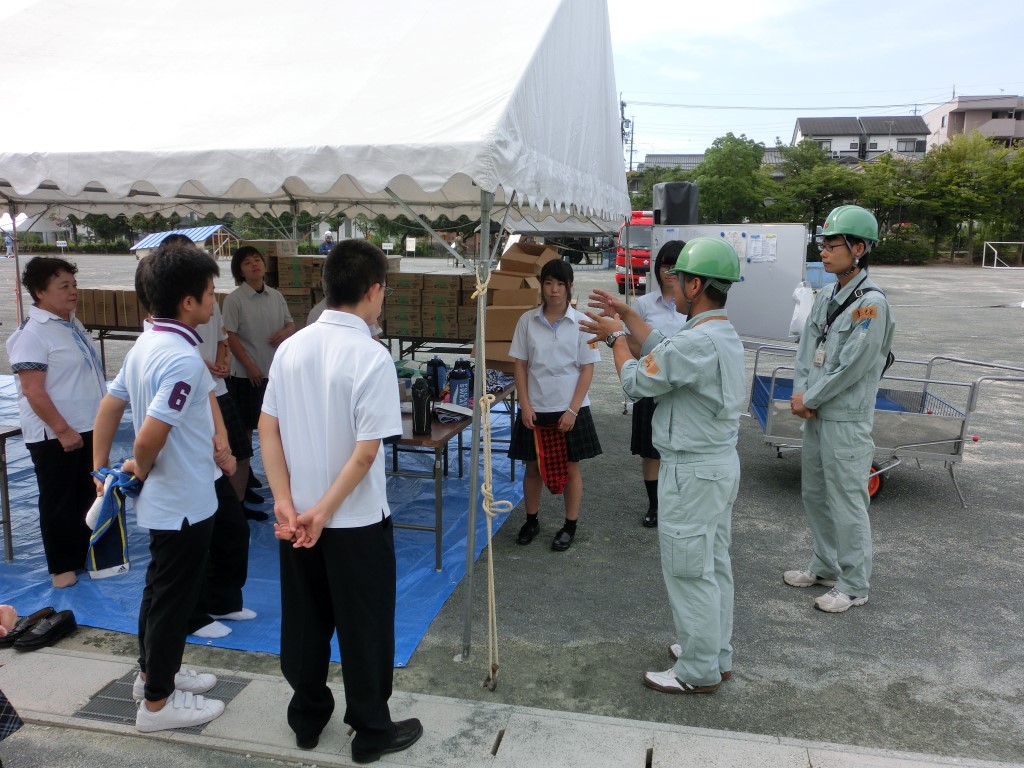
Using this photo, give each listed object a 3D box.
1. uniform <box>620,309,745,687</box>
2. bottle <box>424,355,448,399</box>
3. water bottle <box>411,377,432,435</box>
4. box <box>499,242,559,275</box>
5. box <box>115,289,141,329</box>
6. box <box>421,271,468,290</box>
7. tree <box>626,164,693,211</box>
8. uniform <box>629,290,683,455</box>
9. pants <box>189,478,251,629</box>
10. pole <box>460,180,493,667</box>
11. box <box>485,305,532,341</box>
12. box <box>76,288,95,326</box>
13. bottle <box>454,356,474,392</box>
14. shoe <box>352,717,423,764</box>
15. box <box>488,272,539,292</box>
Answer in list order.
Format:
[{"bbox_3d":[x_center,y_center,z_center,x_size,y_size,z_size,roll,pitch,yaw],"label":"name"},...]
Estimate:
[{"bbox_3d":[0.675,0.441,3.206,0.400,1.450,0.480,6,12,28],"label":"uniform"},{"bbox_3d":[-0.483,-0.044,5.303,0.105,0.270,0.105,0,11,0],"label":"bottle"},{"bbox_3d":[-0.477,0.106,4.341,0.100,0.300,0.100,0,10,0],"label":"water bottle"},{"bbox_3d":[0.146,-0.985,6.528,0.430,0.260,0.400,3,10,16],"label":"box"},{"bbox_3d":[-4.485,-0.913,9.938,0.296,0.422,0.360,3,10,13],"label":"box"},{"bbox_3d":[-0.652,-1.036,8.304,0.365,0.150,0.370,2,11,11],"label":"box"},{"bbox_3d":[11.216,-13.245,64.671,5.800,7.550,5.800,0,10,0],"label":"tree"},{"bbox_3d":[0.900,-0.053,4.914,0.460,1.005,0.300,2,11,13],"label":"uniform"},{"bbox_3d":[-1.326,0.630,3.618,0.310,0.860,0.360,1,10,-1],"label":"pants"},{"bbox_3d":[-0.144,0.192,3.275,0.045,1.919,0.045,3,10,-1],"label":"pole"},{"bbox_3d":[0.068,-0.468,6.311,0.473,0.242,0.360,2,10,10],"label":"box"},{"bbox_3d":[-4.614,-0.860,9.178,0.246,0.398,0.360,2,10,10],"label":"box"},{"bbox_3d":[-0.297,-0.024,5.195,0.105,0.270,0.105,0,11,0],"label":"bottle"},{"bbox_3d":[-0.413,1.197,2.834,0.275,0.100,0.100,-8,13,-36],"label":"shoe"},{"bbox_3d":[0.011,-0.751,6.218,0.380,0.180,0.310,-1,11,-3],"label":"box"}]

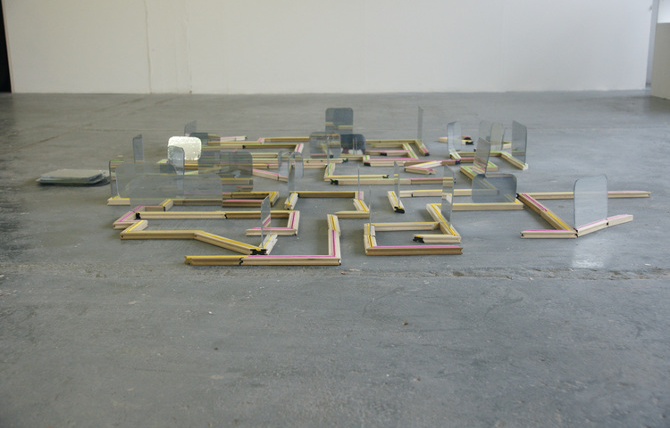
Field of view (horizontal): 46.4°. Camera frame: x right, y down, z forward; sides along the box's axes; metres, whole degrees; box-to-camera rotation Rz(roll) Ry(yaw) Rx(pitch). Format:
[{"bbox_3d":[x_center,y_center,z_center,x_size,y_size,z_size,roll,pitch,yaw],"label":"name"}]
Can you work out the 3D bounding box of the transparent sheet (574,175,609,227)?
[{"bbox_3d":[1.887,-0.099,5.749,0.403,0.355,0.012,-10,13,-37],"label":"transparent sheet"}]

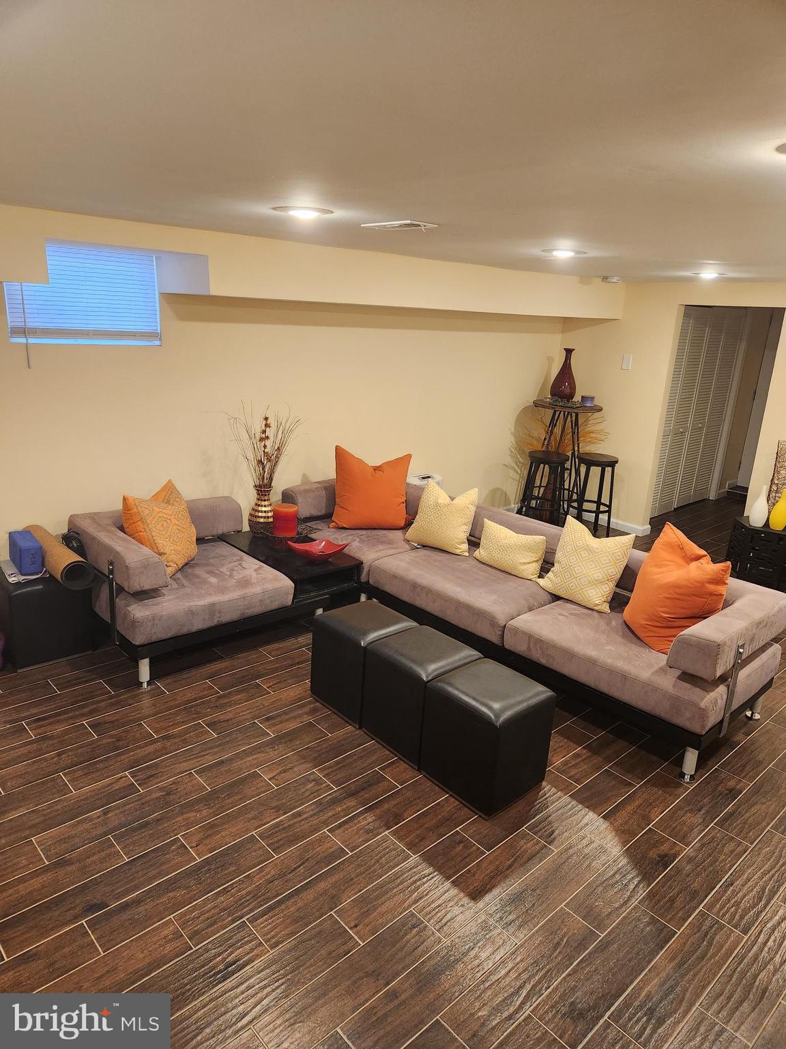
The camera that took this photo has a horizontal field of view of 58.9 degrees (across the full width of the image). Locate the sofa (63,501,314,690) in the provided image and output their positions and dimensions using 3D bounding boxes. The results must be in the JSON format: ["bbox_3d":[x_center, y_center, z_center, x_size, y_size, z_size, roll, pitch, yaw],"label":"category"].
[{"bbox_3d":[-1.132,0.306,3.888,0.988,0.664,0.869,-12,23,-41],"label":"sofa"}]

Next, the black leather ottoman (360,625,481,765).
[{"bbox_3d":[0.117,0.762,3.148,0.375,0.425,0.385,-12,23,-41],"label":"black leather ottoman"}]

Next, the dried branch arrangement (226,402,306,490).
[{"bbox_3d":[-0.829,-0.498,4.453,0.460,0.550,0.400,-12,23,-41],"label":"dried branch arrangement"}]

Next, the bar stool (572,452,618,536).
[{"bbox_3d":[1.694,-0.194,5.923,0.399,0.754,0.399,-12,23,-41],"label":"bar stool"}]

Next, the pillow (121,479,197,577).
[{"bbox_3d":[-1.254,0.004,3.855,0.150,0.450,0.450,-20,13,13],"label":"pillow"}]

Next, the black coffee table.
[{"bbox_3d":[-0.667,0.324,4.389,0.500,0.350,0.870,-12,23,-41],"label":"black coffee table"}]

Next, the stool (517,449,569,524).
[{"bbox_3d":[1.334,-0.236,6.136,0.370,0.730,0.370,-12,23,-41],"label":"stool"}]

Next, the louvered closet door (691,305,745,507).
[{"bbox_3d":[3.341,-1.208,7.341,0.805,2.013,0.037,-12,23,-41],"label":"louvered closet door"}]

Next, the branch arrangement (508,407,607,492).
[{"bbox_3d":[1.553,-0.698,6.511,0.820,0.750,0.700,-12,23,-41],"label":"branch arrangement"}]

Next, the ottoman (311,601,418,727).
[{"bbox_3d":[-0.124,0.654,3.370,0.371,0.421,0.375,-12,23,-41],"label":"ottoman"}]

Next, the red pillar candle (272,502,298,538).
[{"bbox_3d":[-0.708,-0.022,4.585,0.156,0.200,0.156,3,17,-1],"label":"red pillar candle"}]

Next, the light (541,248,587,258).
[{"bbox_3d":[0.906,-1.428,3.679,0.238,0.037,0.238,-12,23,-41],"label":"light"}]

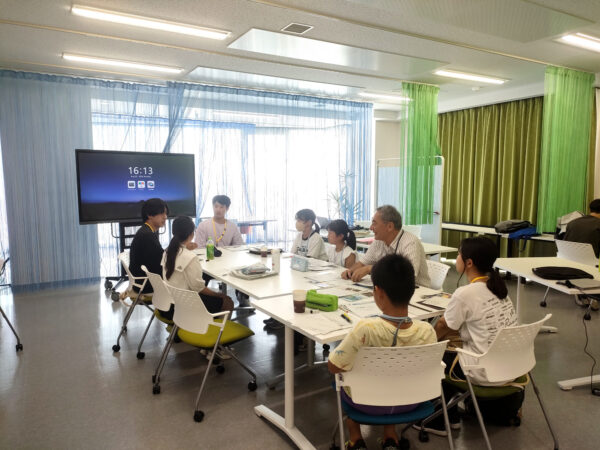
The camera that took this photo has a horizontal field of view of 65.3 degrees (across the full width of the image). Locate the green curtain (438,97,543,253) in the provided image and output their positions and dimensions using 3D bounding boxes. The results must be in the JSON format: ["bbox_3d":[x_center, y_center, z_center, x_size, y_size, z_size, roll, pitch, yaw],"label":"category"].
[{"bbox_3d":[3.219,-0.692,8.287,0.160,2.840,2.350,-3,6,-30],"label":"green curtain"}]

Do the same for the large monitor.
[{"bbox_3d":[-2.157,-0.516,6.351,1.630,0.926,0.090,-5,7,-42],"label":"large monitor"}]

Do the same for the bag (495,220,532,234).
[{"bbox_3d":[3.372,0.025,7.452,0.320,0.190,0.480,-3,6,-30],"label":"bag"}]

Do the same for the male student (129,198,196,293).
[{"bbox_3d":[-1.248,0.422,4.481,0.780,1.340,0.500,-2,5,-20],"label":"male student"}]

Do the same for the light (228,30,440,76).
[{"bbox_3d":[0.468,-1.739,4.802,2.345,0.060,0.630,-3,6,-30],"label":"light"}]

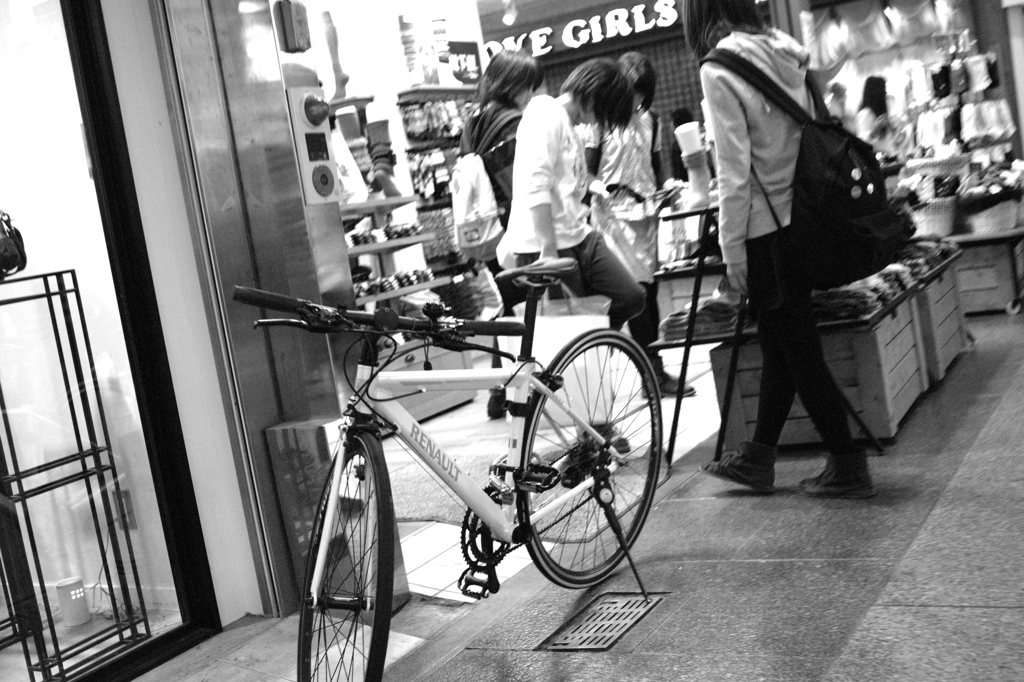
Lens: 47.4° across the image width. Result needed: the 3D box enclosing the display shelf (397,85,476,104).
[{"bbox_3d":[-0.431,-1.488,7.066,0.196,0.050,0.706,-6,7,31],"label":"display shelf"}]

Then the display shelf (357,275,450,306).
[{"bbox_3d":[-0.634,-0.210,5.479,0.333,0.035,0.804,-6,7,31],"label":"display shelf"}]

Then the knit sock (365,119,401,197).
[{"bbox_3d":[-0.615,-0.876,5.566,0.160,0.375,0.105,-7,7,25],"label":"knit sock"}]

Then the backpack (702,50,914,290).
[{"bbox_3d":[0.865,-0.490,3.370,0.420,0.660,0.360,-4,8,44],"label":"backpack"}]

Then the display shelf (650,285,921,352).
[{"bbox_3d":[1.096,-0.100,4.580,0.820,0.045,0.970,-6,7,29],"label":"display shelf"}]

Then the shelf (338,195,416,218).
[{"bbox_3d":[-0.732,-0.633,5.533,0.255,0.035,0.676,-6,7,31],"label":"shelf"}]

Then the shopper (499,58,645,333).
[{"bbox_3d":[0.253,-0.322,4.320,0.570,1.410,0.450,-8,6,12],"label":"shopper"}]

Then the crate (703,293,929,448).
[{"bbox_3d":[1.207,0.107,4.490,0.600,0.410,0.800,-6,7,29],"label":"crate"}]

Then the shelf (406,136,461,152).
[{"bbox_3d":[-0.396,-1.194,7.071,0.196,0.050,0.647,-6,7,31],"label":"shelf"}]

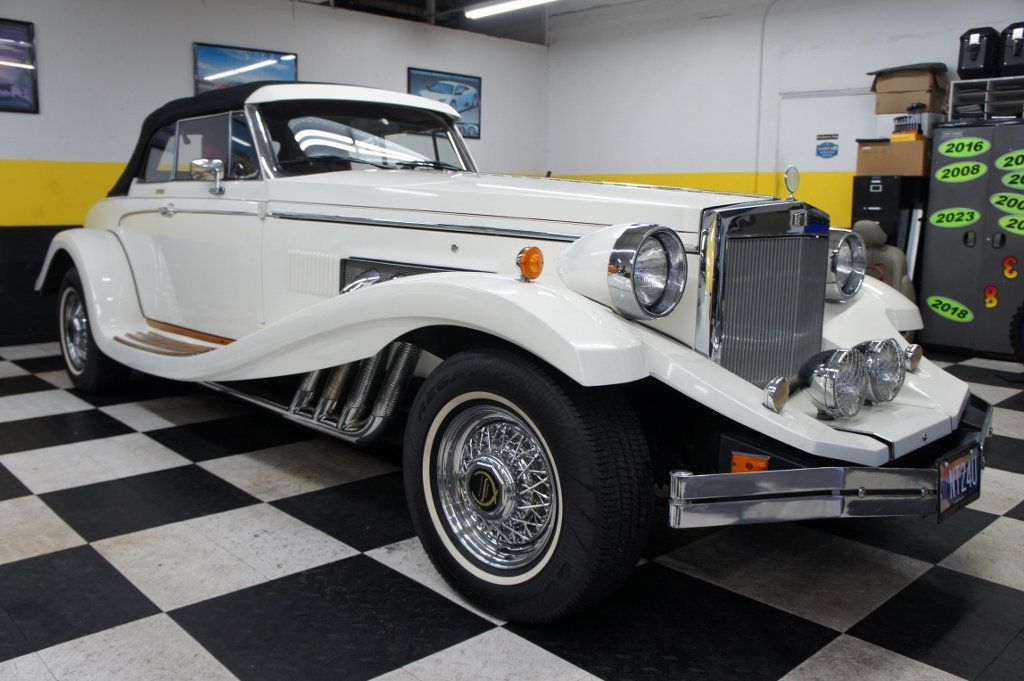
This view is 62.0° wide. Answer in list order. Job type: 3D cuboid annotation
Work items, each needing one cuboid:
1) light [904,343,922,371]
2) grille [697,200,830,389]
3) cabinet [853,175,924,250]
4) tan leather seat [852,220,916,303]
[{"bbox_3d":[1.233,0.055,2.632,0.080,0.083,0.052,-8,12,-42],"label":"light"},{"bbox_3d":[0.742,-0.124,2.371,0.590,0.520,0.135,-7,12,-41],"label":"grille"},{"bbox_3d":[3.091,-0.662,6.993,0.660,1.320,0.380,-8,12,-43],"label":"cabinet"},{"bbox_3d":[2.661,-0.427,6.529,0.800,0.970,0.560,-8,12,-43],"label":"tan leather seat"}]

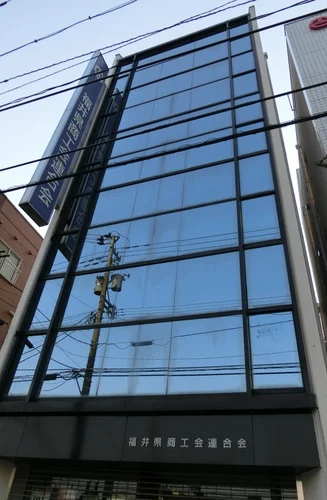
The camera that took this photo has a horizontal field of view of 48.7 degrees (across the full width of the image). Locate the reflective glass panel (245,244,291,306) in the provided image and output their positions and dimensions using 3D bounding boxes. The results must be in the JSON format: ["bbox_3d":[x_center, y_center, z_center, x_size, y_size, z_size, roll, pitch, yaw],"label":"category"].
[{"bbox_3d":[2.319,0.573,8.100,0.904,1.608,0.070,-9,-41,18],"label":"reflective glass panel"}]

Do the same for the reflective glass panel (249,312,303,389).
[{"bbox_3d":[2.149,1.918,7.016,0.883,1.518,0.070,-9,-41,18],"label":"reflective glass panel"}]

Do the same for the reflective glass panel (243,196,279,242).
[{"bbox_3d":[2.466,-0.794,9.214,0.869,1.532,0.070,-9,-41,18],"label":"reflective glass panel"}]

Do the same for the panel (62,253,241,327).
[{"bbox_3d":[-0.387,1.026,8.985,4.606,1.621,0.070,-9,-41,18],"label":"panel"}]

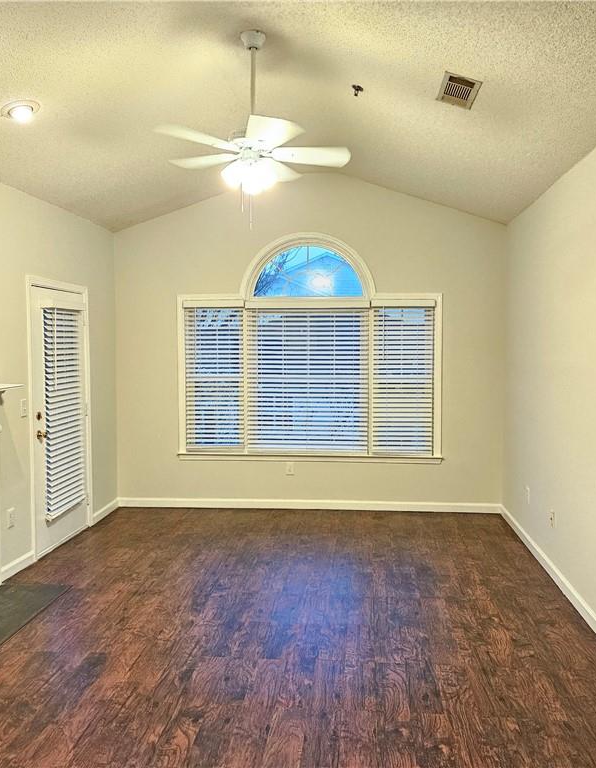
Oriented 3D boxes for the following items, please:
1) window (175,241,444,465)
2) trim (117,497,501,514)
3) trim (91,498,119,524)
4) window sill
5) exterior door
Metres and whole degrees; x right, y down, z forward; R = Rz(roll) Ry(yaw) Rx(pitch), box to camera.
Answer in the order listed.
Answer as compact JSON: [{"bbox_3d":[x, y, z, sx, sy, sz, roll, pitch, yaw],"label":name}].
[{"bbox_3d":[0.093,-0.347,6.339,2.468,2.099,0.110,0,3,6],"label":"window"},{"bbox_3d":[0.066,1.149,6.405,3.627,0.090,0.017,0,3,6],"label":"trim"},{"bbox_3d":[-1.760,1.159,6.284,0.017,0.090,0.629,0,3,6],"label":"trim"},{"bbox_3d":[0.094,0.701,6.375,2.512,0.055,0.080,0,3,6],"label":"window sill"},{"bbox_3d":[-1.866,0.255,5.367,0.055,1.980,0.915,0,3,6],"label":"exterior door"}]

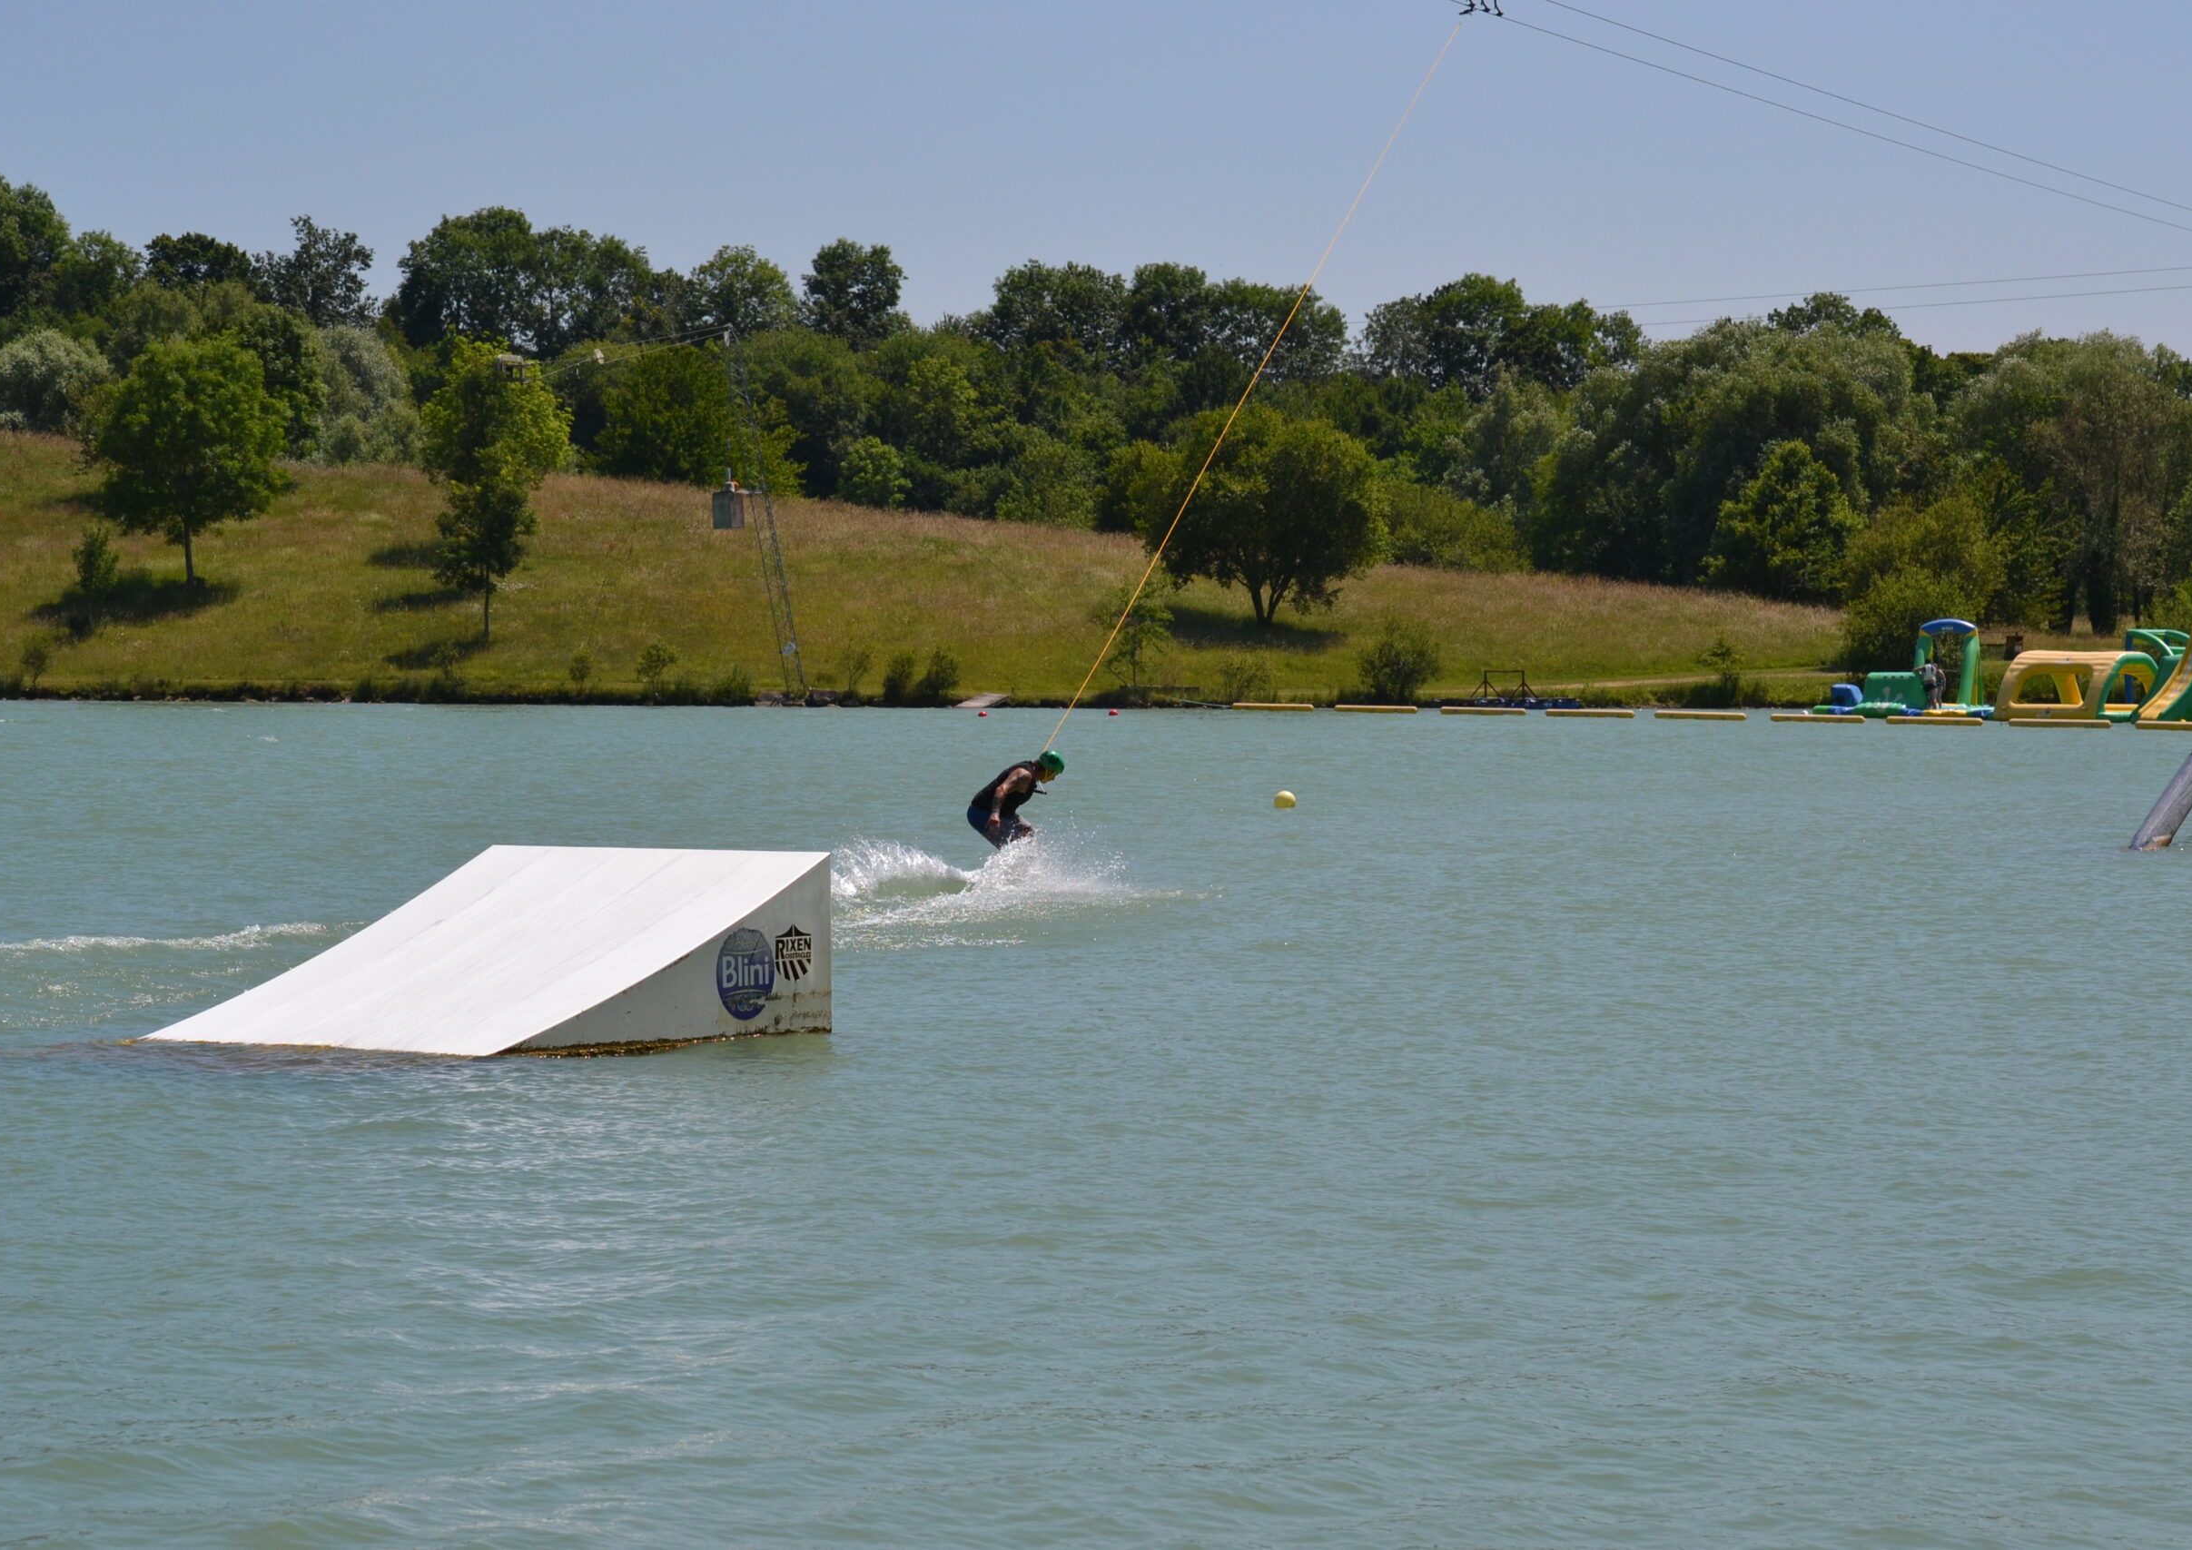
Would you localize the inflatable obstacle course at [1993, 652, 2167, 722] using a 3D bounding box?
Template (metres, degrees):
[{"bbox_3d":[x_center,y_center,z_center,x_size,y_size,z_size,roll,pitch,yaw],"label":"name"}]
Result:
[{"bbox_3d":[32.130,-2.910,205.000,4.300,2.300,3.000,1,1,41],"label":"inflatable obstacle course"}]

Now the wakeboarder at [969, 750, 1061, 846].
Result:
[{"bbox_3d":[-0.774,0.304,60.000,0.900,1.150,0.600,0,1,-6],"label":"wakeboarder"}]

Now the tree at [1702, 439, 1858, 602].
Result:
[{"bbox_3d":[29.259,-10.832,268.000,6.700,7.000,6.200,0,1,0],"label":"tree"}]

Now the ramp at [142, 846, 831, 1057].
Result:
[{"bbox_3d":[-3.439,0.993,35.552,2.600,1.080,2.850,1,1,38],"label":"ramp"}]

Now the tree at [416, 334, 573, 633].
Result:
[{"bbox_3d":[-26.146,-12.373,272.000,6.700,13.000,6.500,0,1,0],"label":"tree"}]

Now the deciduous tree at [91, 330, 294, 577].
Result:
[{"bbox_3d":[-41.135,-14.318,284.000,8.900,11.200,8.500,0,1,0],"label":"deciduous tree"}]

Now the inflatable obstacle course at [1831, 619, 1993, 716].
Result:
[{"bbox_3d":[26.791,-3.522,206.000,4.800,3.250,2.500,1,1,41],"label":"inflatable obstacle course"}]

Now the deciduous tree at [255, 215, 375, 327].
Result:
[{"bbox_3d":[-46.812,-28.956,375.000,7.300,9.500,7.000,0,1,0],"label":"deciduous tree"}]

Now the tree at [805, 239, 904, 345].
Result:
[{"bbox_3d":[-14.130,-27.127,365.000,6.000,8.500,6.000,0,1,0],"label":"tree"}]

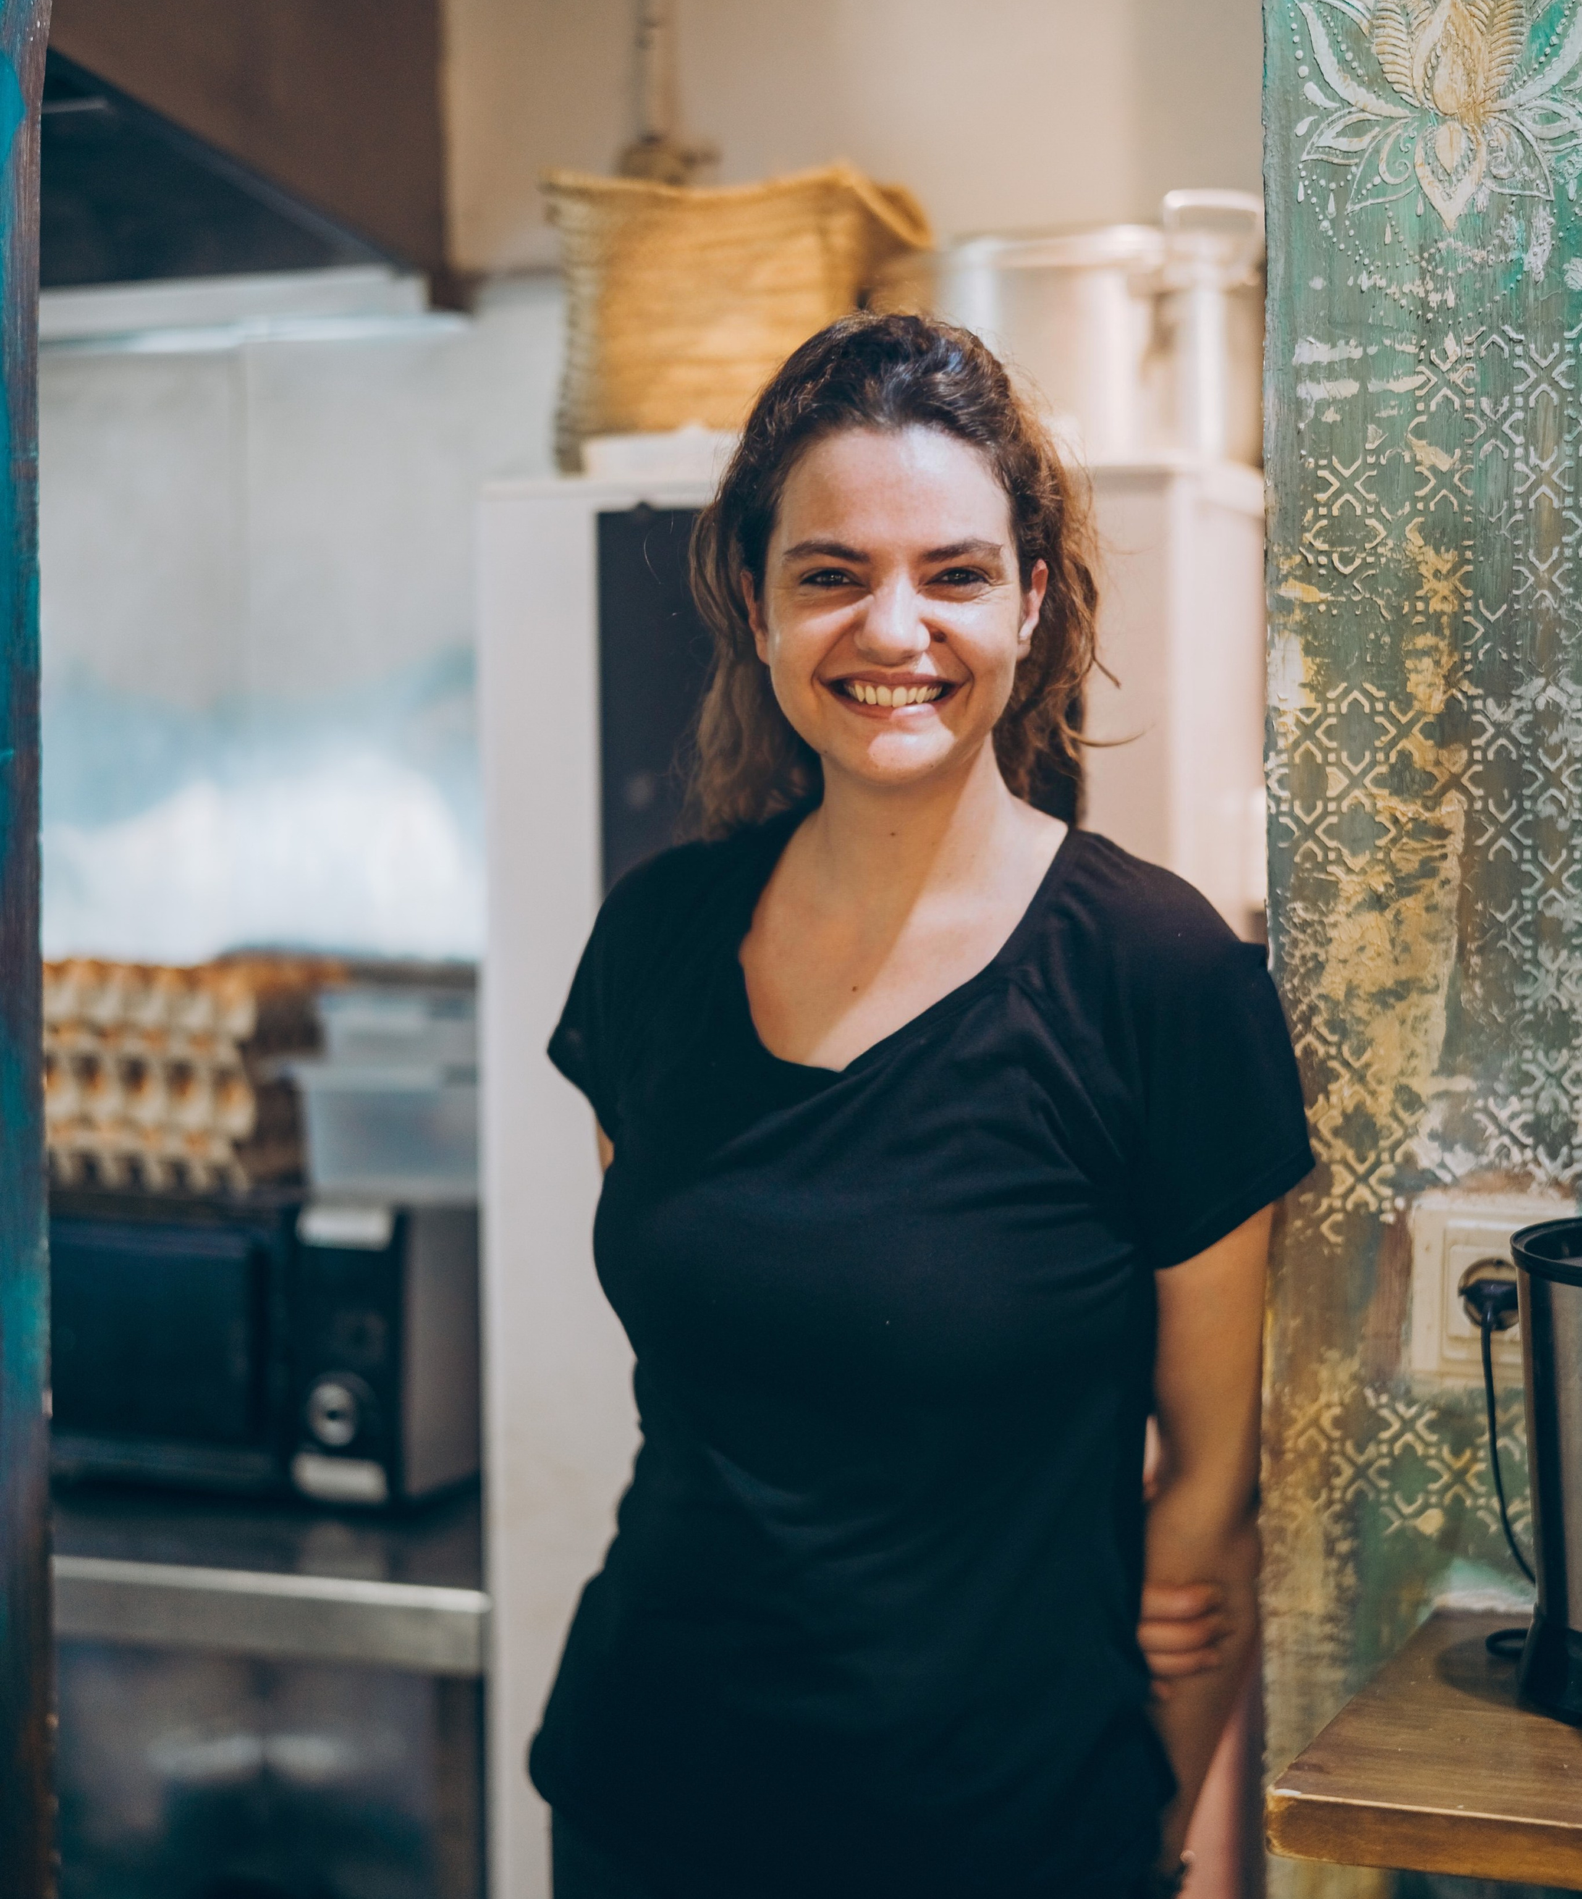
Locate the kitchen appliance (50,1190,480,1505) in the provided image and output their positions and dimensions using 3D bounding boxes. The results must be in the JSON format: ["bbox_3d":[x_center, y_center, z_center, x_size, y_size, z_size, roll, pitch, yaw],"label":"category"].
[{"bbox_3d":[-0.487,0.355,3.173,0.450,0.270,0.350,1,3,24],"label":"kitchen appliance"}]

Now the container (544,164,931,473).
[{"bbox_3d":[-0.033,-0.515,2.824,0.280,0.265,0.240,1,3,18],"label":"container"}]

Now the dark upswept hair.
[{"bbox_3d":[0.054,-0.198,1.760,0.215,0.275,0.225,0,3,1],"label":"dark upswept hair"}]

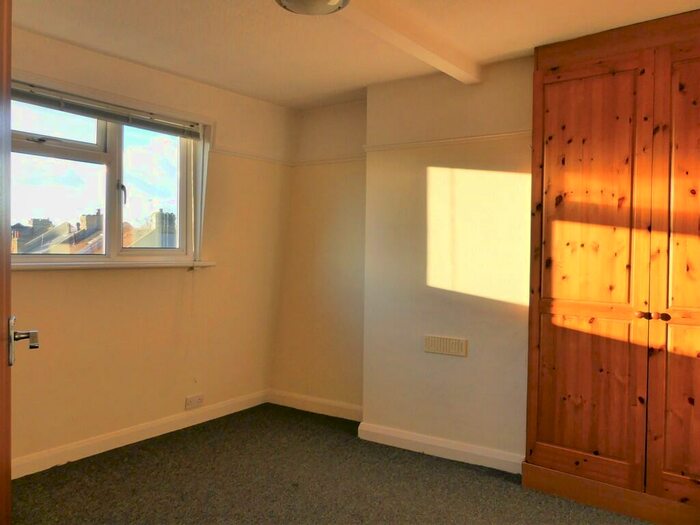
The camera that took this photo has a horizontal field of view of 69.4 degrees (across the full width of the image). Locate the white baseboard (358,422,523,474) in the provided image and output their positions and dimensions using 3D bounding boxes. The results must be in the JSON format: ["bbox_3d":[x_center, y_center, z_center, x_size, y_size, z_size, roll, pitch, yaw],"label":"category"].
[{"bbox_3d":[0.508,1.096,3.026,1.031,0.112,0.022,1,2,30],"label":"white baseboard"}]

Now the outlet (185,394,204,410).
[{"bbox_3d":[-1.063,0.956,3.467,0.014,0.087,0.147,11,8,38],"label":"outlet"}]

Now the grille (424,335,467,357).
[{"bbox_3d":[0.563,0.493,2.970,0.262,0.097,0.018,1,2,30],"label":"grille"}]

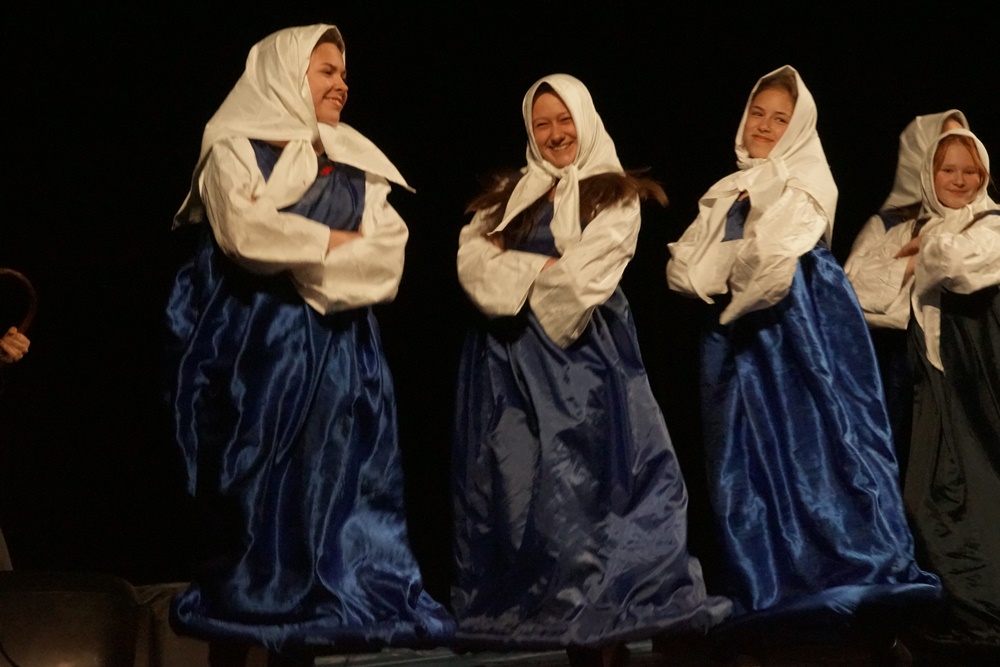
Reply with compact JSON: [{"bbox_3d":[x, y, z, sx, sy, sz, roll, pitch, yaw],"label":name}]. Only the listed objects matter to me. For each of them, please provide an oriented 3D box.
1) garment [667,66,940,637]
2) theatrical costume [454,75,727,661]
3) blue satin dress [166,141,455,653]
[{"bbox_3d":[0.797,0.047,9.850,0.700,1.475,0.600,-1,-1,38],"label":"garment"},{"bbox_3d":[0.238,0.075,9.750,0.710,1.475,0.580,0,-1,15],"label":"theatrical costume"},{"bbox_3d":[-0.467,0.155,9.250,0.690,1.244,0.580,1,-1,-32],"label":"blue satin dress"}]

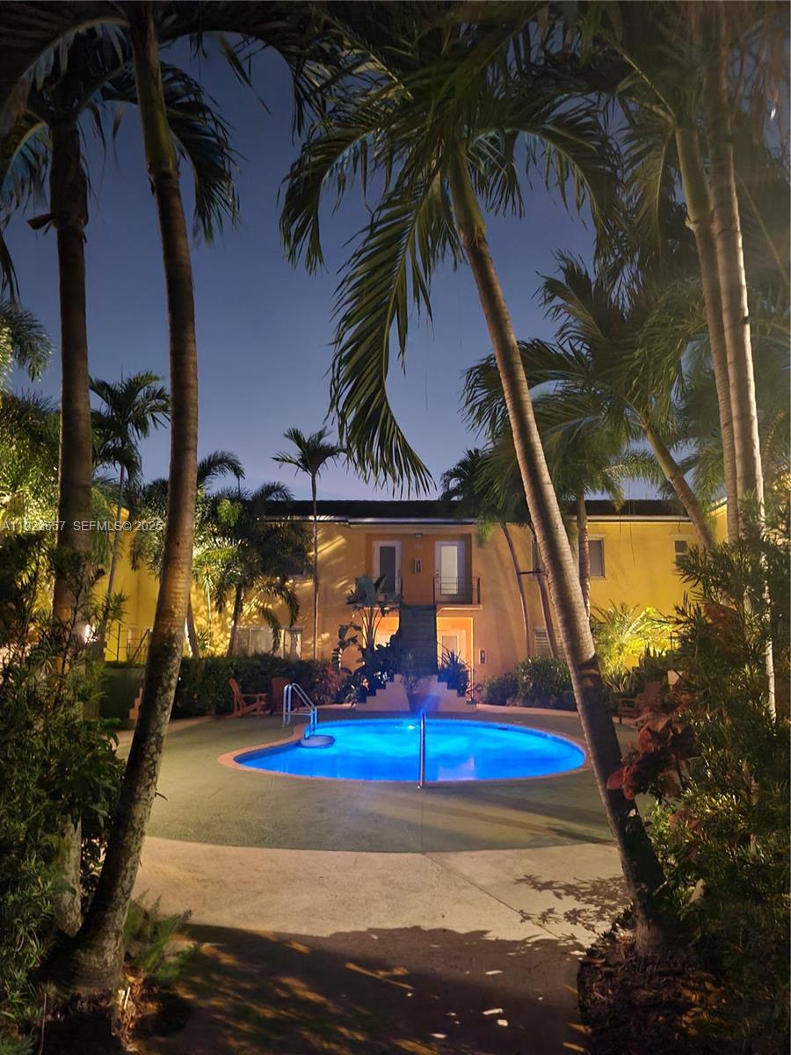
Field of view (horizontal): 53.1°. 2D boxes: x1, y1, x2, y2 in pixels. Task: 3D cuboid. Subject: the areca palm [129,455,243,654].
[{"bbox_3d":[-5.990,1.328,22.560,3.457,7.227,3.457,0,-9,0],"label":"areca palm"}]

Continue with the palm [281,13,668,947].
[{"bbox_3d":[0.527,-0.508,5.086,2.561,5.750,2.500,0,-9,0],"label":"palm"}]

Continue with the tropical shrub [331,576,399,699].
[{"bbox_3d":[-0.846,3.111,22.084,1.912,3.559,1.721,0,-9,0],"label":"tropical shrub"}]

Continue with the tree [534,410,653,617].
[{"bbox_3d":[5.194,0.679,20.333,3.532,7.834,3.532,0,-9,0],"label":"tree"}]

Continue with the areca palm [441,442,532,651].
[{"bbox_3d":[2.739,1.327,23.572,2.834,7.537,2.834,0,-9,0],"label":"areca palm"}]

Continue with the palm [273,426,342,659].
[{"bbox_3d":[-2.724,0.977,24.132,2.220,8.399,2.220,0,-9,0],"label":"palm"}]

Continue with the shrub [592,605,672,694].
[{"bbox_3d":[6.478,3.440,21.730,2.331,2.701,2.331,0,-9,0],"label":"shrub"}]

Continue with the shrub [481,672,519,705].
[{"bbox_3d":[2.799,4.338,21.288,1.091,0.891,1.091,0,-9,0],"label":"shrub"}]

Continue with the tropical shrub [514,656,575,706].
[{"bbox_3d":[4.035,4.068,20.925,1.685,1.316,1.685,0,-9,0],"label":"tropical shrub"}]

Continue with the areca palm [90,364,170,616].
[{"bbox_3d":[-7.246,0.179,21.219,2.372,9.092,2.372,0,-9,0],"label":"areca palm"}]

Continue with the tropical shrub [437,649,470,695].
[{"bbox_3d":[1.641,4.149,22.228,0.933,1.450,0.933,0,-9,0],"label":"tropical shrub"}]

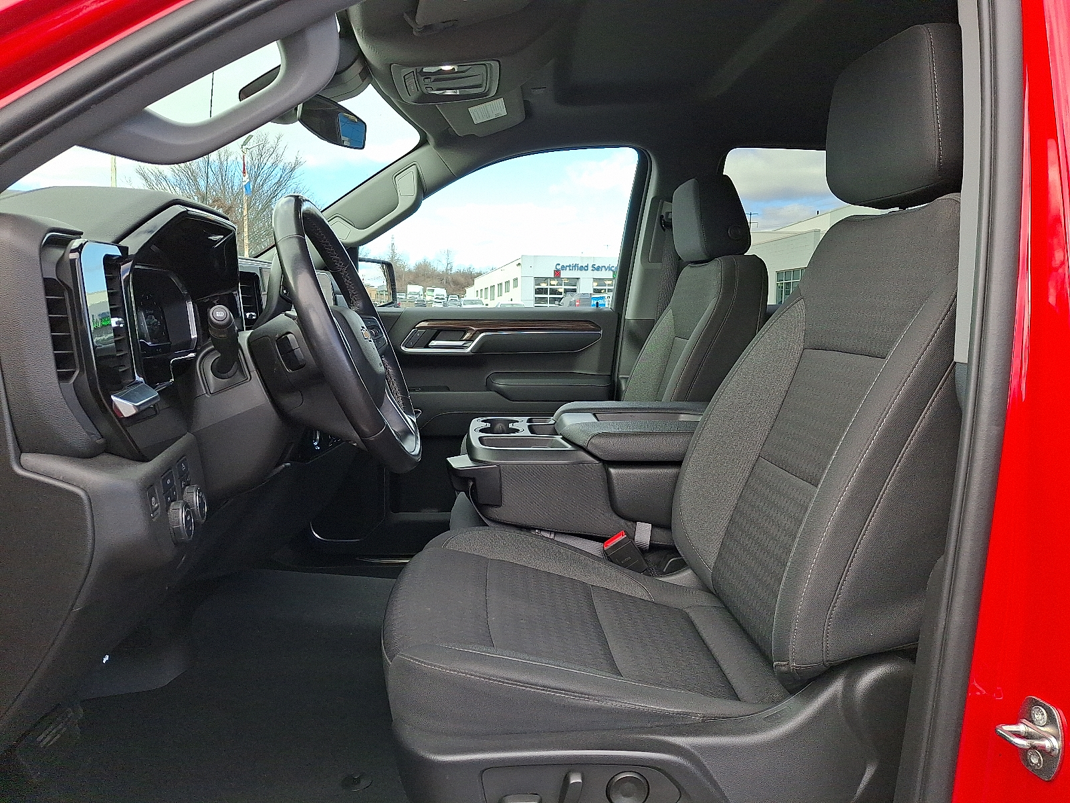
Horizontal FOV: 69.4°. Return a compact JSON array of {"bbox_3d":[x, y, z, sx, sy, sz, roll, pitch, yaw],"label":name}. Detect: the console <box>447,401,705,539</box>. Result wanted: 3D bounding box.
[{"bbox_3d":[0.081,0.121,1.483,0.473,0.203,0.380,0,7,-3],"label":"console"}]

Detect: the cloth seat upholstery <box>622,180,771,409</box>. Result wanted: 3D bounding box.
[{"bbox_3d":[0.302,-0.158,1.794,0.360,0.690,0.520,0,7,-2],"label":"cloth seat upholstery"}]

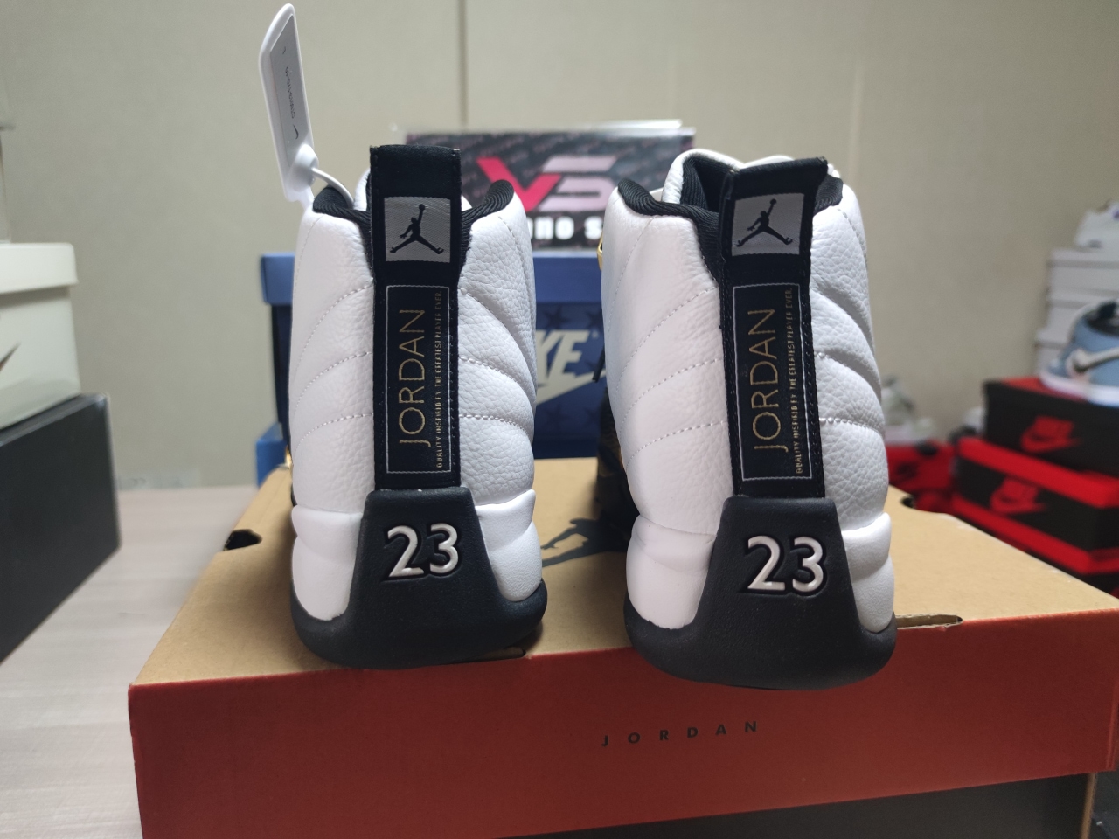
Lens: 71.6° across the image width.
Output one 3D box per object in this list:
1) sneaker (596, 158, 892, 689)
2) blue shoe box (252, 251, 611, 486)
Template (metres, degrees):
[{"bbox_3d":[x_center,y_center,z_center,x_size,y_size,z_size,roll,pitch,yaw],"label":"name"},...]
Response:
[{"bbox_3d":[0.075,-0.030,0.357,0.115,0.170,0.300,2,13,4],"label":"sneaker"},{"bbox_3d":[-0.033,-0.074,0.657,0.354,0.125,0.228,-1,13,-5],"label":"blue shoe box"}]

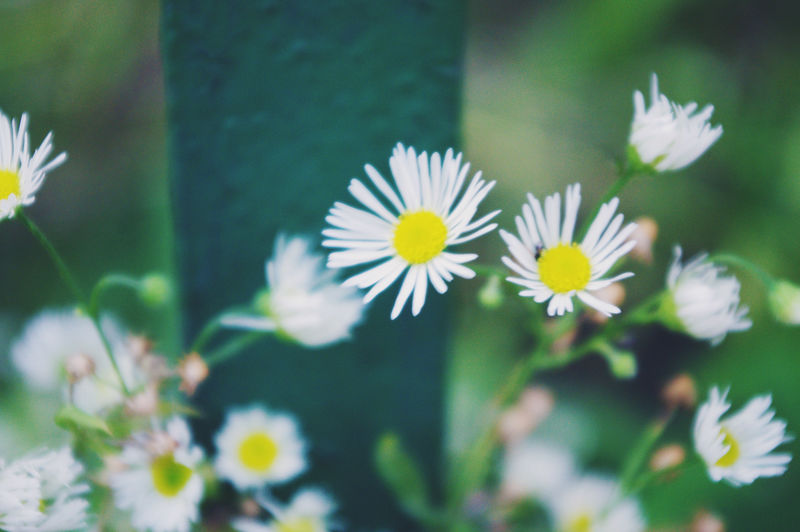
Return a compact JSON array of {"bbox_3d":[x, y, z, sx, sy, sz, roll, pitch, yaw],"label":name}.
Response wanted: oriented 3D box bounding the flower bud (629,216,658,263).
[{"bbox_3d":[0.036,-0.004,0.272,0.005,0.007,0.005,3,12,0],"label":"flower bud"}]

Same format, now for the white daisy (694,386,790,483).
[{"bbox_3d":[0.050,0.025,0.267,0.011,0.015,0.015,-13,19,41],"label":"white daisy"}]

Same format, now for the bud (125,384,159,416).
[{"bbox_3d":[-0.039,0.020,0.274,0.005,0.005,0.005,2,34,0],"label":"bud"}]

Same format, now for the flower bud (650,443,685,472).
[{"bbox_3d":[0.038,0.027,0.256,0.005,0.004,0.004,-32,0,18],"label":"flower bud"}]

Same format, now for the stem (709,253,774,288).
[{"bbox_3d":[0.050,0.001,0.269,0.010,0.003,0.003,26,0,0],"label":"stem"}]

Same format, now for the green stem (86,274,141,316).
[{"bbox_3d":[-0.037,0.004,0.240,0.007,0.006,0.002,1,34,0],"label":"green stem"}]

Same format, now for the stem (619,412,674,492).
[{"bbox_3d":[0.037,0.028,0.273,0.003,0.015,0.003,30,-6,0],"label":"stem"}]

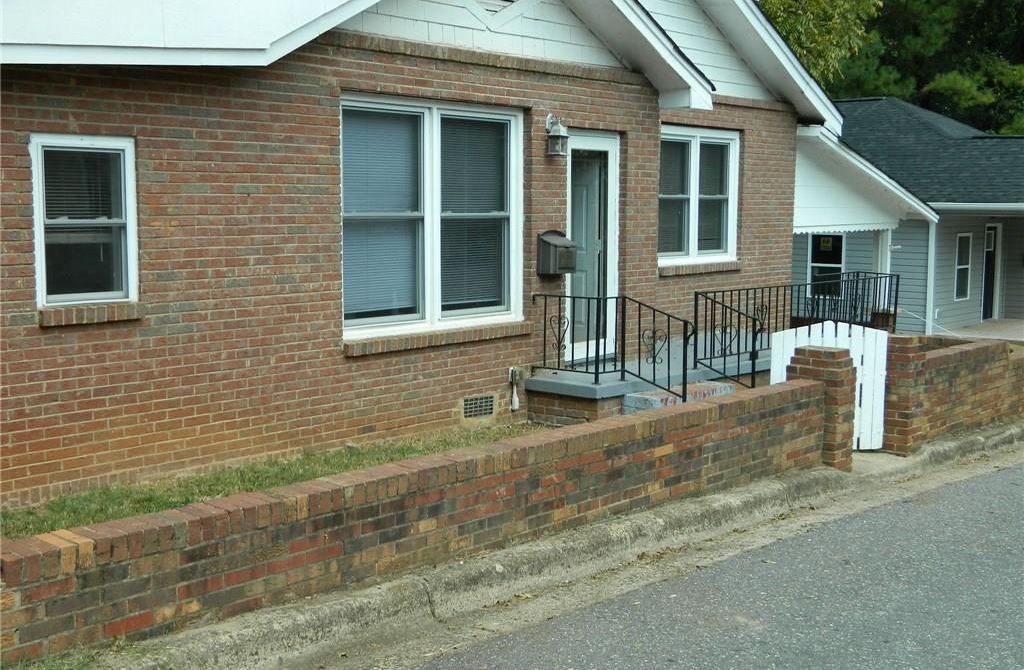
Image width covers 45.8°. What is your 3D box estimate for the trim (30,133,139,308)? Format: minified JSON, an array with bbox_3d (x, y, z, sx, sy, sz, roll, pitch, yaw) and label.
[{"bbox_3d":[-2.557,-0.680,7.239,0.090,0.992,0.672,6,8,40],"label":"trim"}]

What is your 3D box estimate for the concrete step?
[{"bbox_3d":[1.503,0.582,10.755,0.362,0.196,1.226,6,8,40],"label":"concrete step"}]

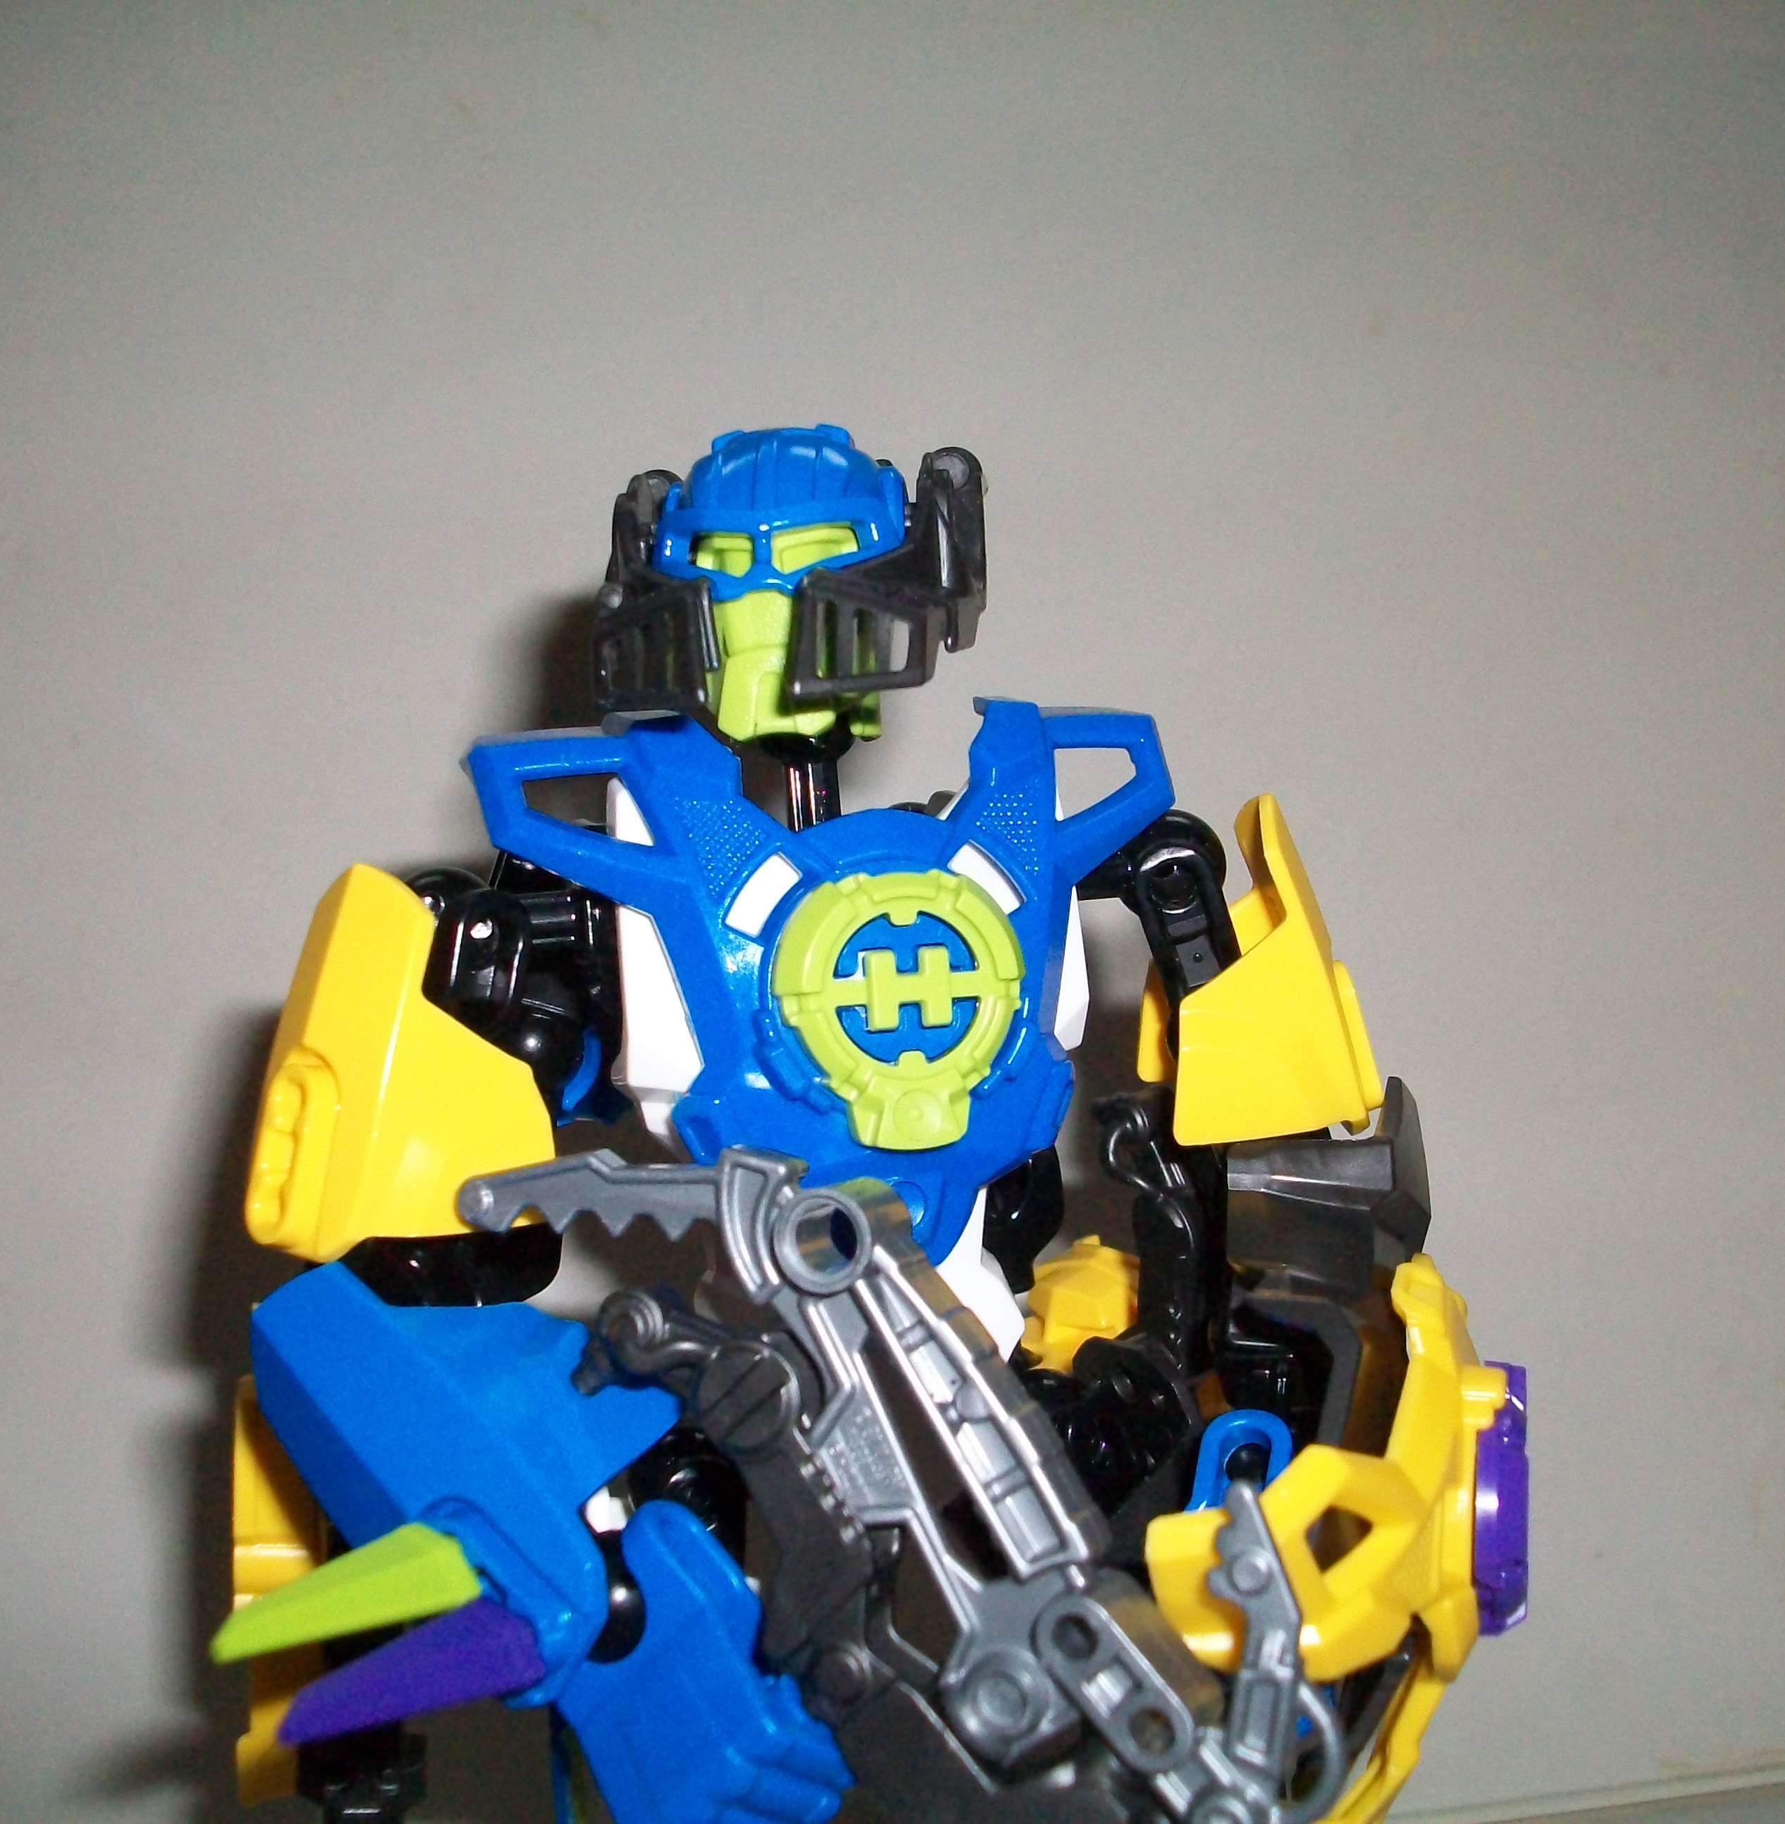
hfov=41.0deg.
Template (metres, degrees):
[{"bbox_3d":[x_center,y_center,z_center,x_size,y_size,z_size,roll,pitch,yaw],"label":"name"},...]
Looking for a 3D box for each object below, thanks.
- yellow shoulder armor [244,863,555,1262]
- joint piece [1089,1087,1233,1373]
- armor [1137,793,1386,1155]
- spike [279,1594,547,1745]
[{"bbox_3d":[-0.053,0.016,0.249,0.025,0.041,0.028,1,3,-42],"label":"yellow shoulder armor"},{"bbox_3d":[0.031,0.037,0.276,0.015,0.034,0.015,-8,9,12],"label":"joint piece"},{"bbox_3d":[0.042,0.007,0.276,0.025,0.041,0.028,-10,10,1],"label":"armor"},{"bbox_3d":[-0.045,0.070,0.222,0.027,0.009,0.008,-13,19,-25],"label":"spike"}]

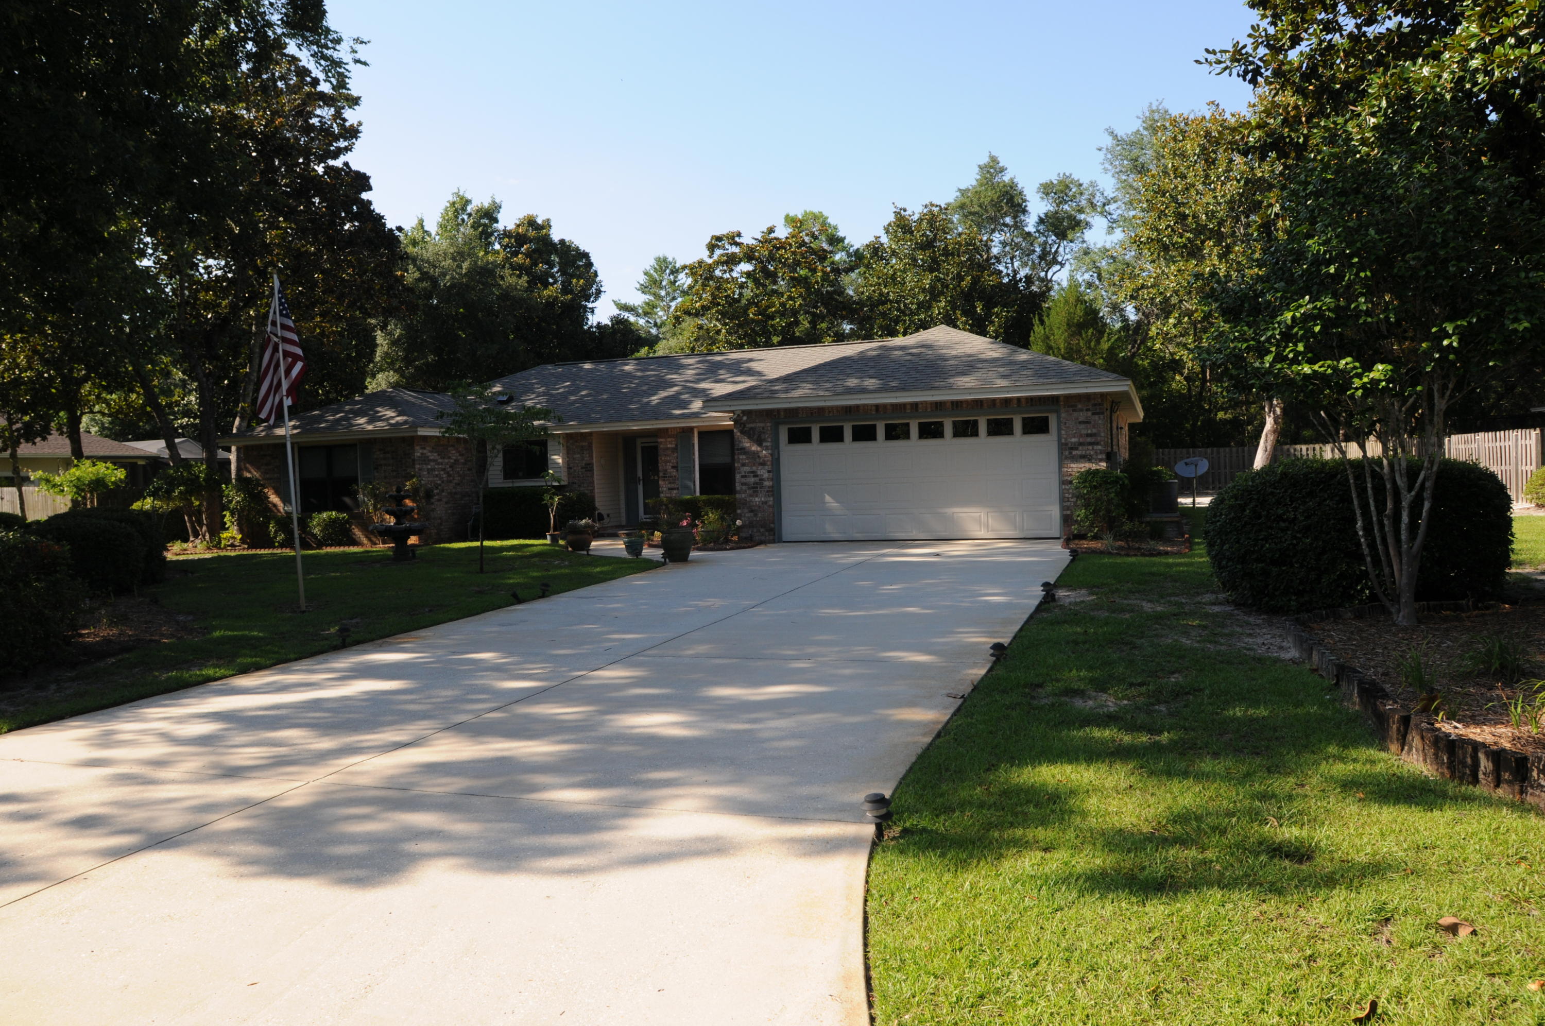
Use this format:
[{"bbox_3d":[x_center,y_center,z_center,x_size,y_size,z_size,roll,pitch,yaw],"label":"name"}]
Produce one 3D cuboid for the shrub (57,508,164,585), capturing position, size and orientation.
[{"bbox_3d":[-10.899,0.545,17.674,1.620,1.220,1.600,-1,3,20],"label":"shrub"}]

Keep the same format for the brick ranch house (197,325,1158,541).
[{"bbox_3d":[-2.676,-1.896,27.125,22.590,4.450,13.250,-1,3,20],"label":"brick ranch house"}]

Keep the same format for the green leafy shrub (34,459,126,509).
[{"bbox_3d":[-14.852,-0.034,22.952,1.700,2.250,1.650,-1,3,20],"label":"green leafy shrub"}]

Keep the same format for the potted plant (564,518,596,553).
[{"bbox_3d":[-3.579,0.371,19.986,0.580,0.640,0.560,-2,2,0],"label":"potted plant"}]

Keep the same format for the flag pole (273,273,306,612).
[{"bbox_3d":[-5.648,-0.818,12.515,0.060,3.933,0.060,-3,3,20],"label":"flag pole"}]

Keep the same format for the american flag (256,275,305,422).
[{"bbox_3d":[-5.721,-1.919,12.480,0.540,1.660,0.280,-3,3,-18],"label":"american flag"}]

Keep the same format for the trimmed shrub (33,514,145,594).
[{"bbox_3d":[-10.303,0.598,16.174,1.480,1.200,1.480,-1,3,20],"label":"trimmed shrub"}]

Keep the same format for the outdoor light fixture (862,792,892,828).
[{"bbox_3d":[0.408,1.174,4.166,0.120,0.152,0.120,-1,3,20],"label":"outdoor light fixture"}]

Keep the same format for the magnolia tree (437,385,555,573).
[{"bbox_3d":[-4.224,-0.527,16.339,1.750,2.850,1.700,-1,3,20],"label":"magnolia tree"}]

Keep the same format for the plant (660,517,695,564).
[{"bbox_3d":[-1.480,0.387,16.735,0.530,0.720,0.520,-2,2,0],"label":"plant"}]

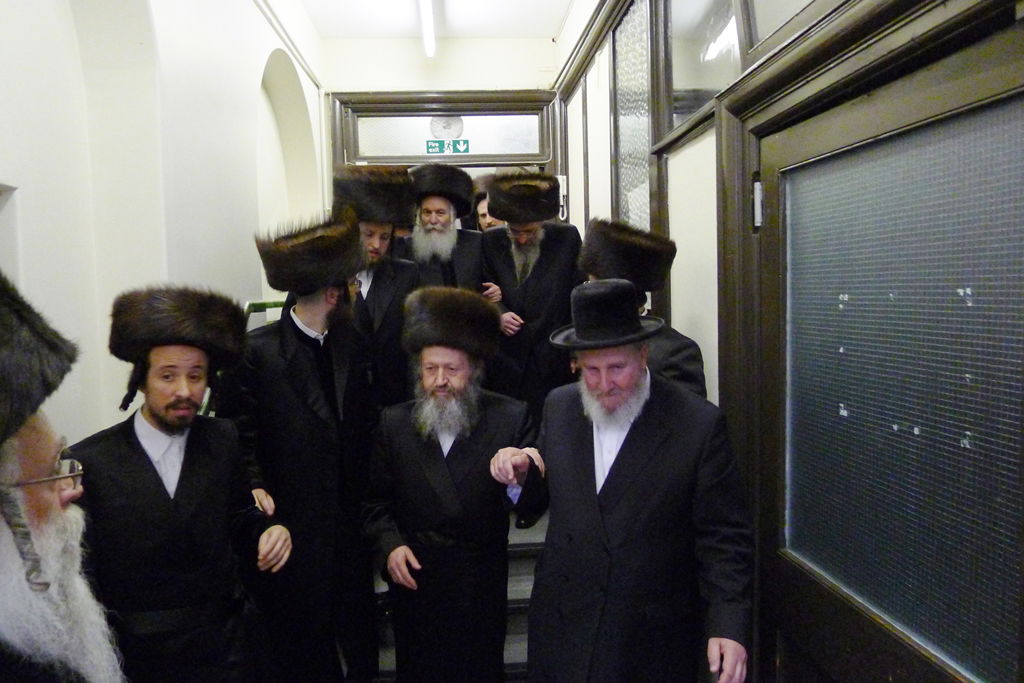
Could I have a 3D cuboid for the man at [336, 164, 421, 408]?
[{"bbox_3d":[-0.655,0.198,2.956,0.560,1.850,0.400,-3,4,-15],"label":"man"}]

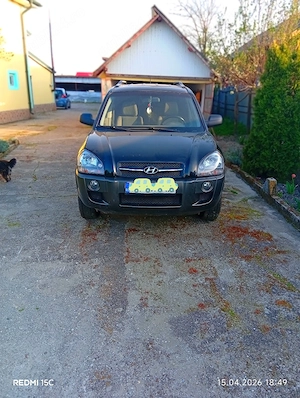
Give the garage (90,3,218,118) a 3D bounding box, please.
[{"bbox_3d":[0.275,-5.711,13.995,4.667,4.333,6.200,2,20,1],"label":"garage"}]

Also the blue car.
[{"bbox_3d":[-7.124,-7.751,23.049,1.720,1.490,4.000,-2,20,-9],"label":"blue car"}]

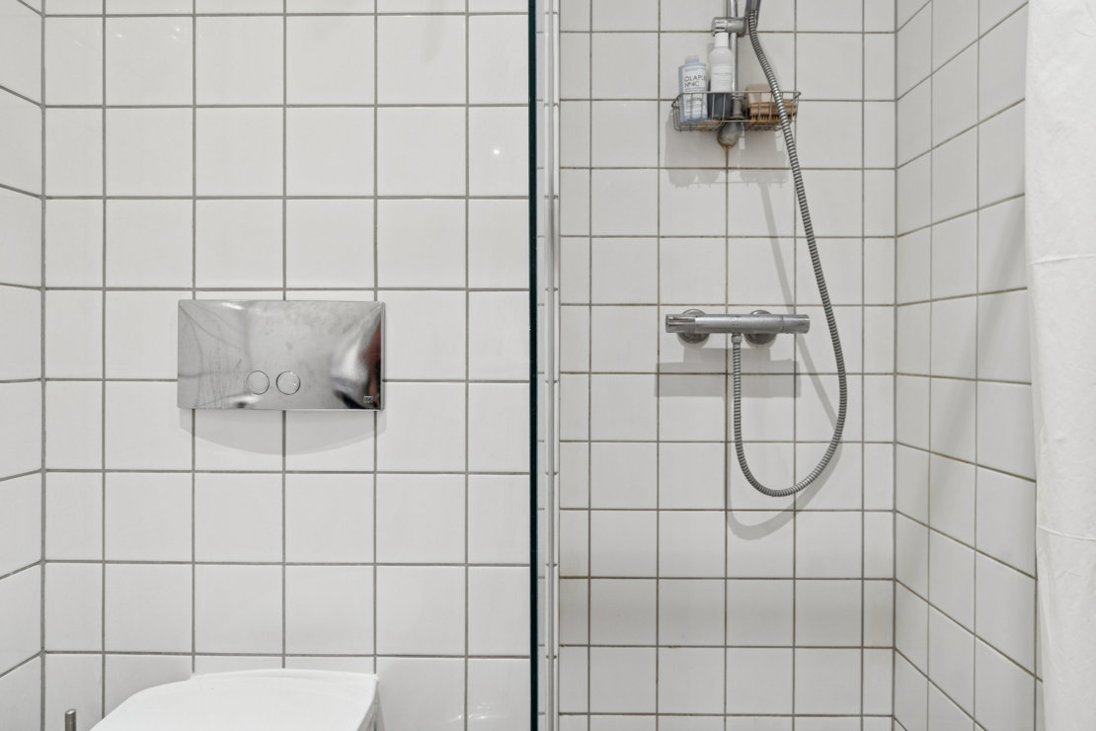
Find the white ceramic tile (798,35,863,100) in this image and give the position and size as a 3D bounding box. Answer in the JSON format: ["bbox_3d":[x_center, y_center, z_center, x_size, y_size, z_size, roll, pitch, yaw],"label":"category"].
[{"bbox_3d":[0.620,-0.658,1.412,0.147,0.147,0.010,0,0,0],"label":"white ceramic tile"}]

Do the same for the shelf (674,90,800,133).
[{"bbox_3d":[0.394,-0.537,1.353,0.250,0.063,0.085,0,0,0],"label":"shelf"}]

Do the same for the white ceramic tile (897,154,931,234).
[{"bbox_3d":[0.768,-0.355,1.336,0.010,0.147,0.133,0,0,1],"label":"white ceramic tile"}]

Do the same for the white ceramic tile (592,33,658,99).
[{"bbox_3d":[0.170,-0.659,1.413,0.147,0.147,0.010,0,0,0],"label":"white ceramic tile"}]

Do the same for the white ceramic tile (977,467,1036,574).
[{"bbox_3d":[0.760,0.251,1.059,0.010,0.147,0.146,0,0,1],"label":"white ceramic tile"}]

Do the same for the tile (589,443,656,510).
[{"bbox_3d":[0.168,0.248,1.429,0.149,0.149,0.010,0,0,0],"label":"tile"}]

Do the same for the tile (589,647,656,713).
[{"bbox_3d":[0.165,0.691,1.410,0.146,0.146,0.010,0,0,0],"label":"tile"}]

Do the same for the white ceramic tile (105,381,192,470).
[{"bbox_3d":[-0.665,0.101,1.071,0.149,0.149,0.010,0,0,1],"label":"white ceramic tile"}]

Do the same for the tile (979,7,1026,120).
[{"bbox_3d":[0.771,-0.504,1.069,0.010,0.149,0.146,0,0,1],"label":"tile"}]

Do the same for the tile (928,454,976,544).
[{"bbox_3d":[0.775,0.253,1.219,0.010,0.149,0.146,0,0,1],"label":"tile"}]

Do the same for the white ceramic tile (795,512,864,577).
[{"bbox_3d":[0.627,0.401,1.429,0.149,0.149,0.010,0,0,0],"label":"white ceramic tile"}]

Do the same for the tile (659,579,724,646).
[{"bbox_3d":[0.316,0.543,1.411,0.147,0.147,0.010,0,0,0],"label":"tile"}]

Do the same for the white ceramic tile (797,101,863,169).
[{"bbox_3d":[0.630,-0.516,1.429,0.149,0.149,0.010,0,0,0],"label":"white ceramic tile"}]

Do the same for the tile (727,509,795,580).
[{"bbox_3d":[0.475,0.400,1.429,0.149,0.149,0.010,0,0,0],"label":"tile"}]

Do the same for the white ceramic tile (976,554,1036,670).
[{"bbox_3d":[0.757,0.401,1.056,0.010,0.146,0.146,0,1,2],"label":"white ceramic tile"}]

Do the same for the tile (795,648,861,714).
[{"bbox_3d":[0.615,0.694,1.410,0.147,0.147,0.010,0,0,0],"label":"tile"}]

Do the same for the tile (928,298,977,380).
[{"bbox_3d":[0.775,-0.051,1.216,0.010,0.149,0.146,0,0,1],"label":"tile"}]

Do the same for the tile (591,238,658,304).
[{"bbox_3d":[0.168,-0.209,1.411,0.146,0.146,0.010,0,0,0],"label":"tile"}]

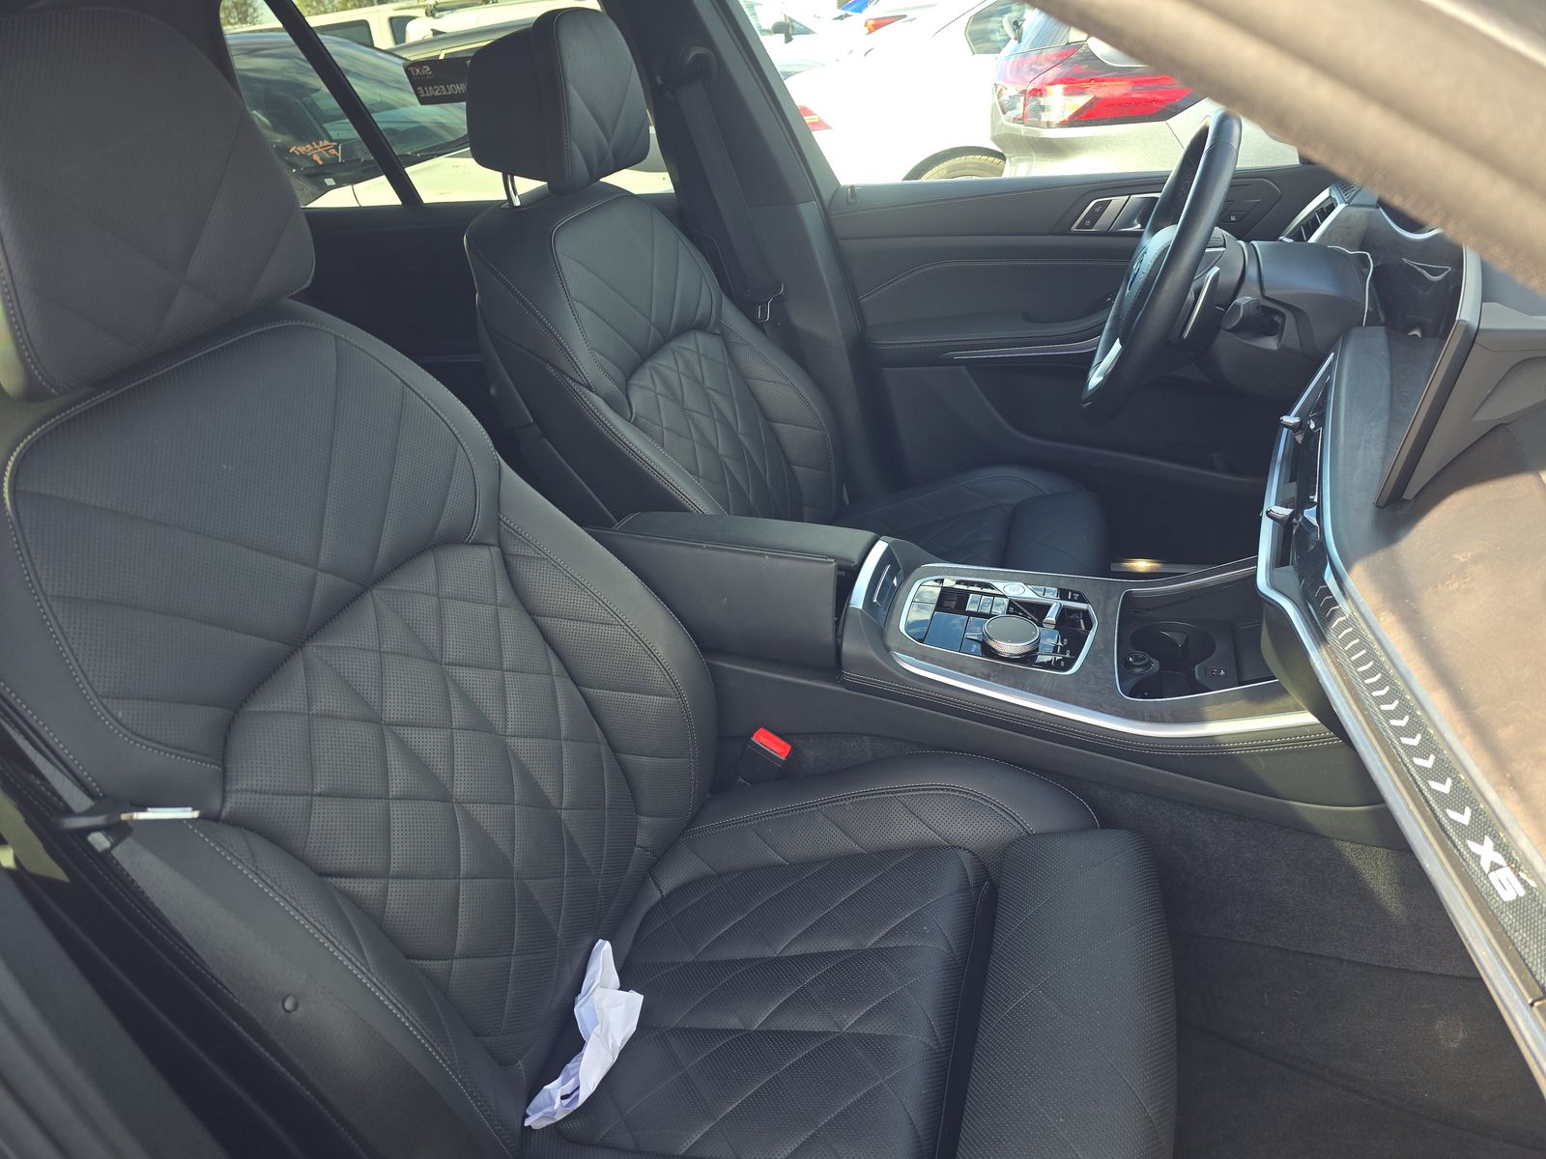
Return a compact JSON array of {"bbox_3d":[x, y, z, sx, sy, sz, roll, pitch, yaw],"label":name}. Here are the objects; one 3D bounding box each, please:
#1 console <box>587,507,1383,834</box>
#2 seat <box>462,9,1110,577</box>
[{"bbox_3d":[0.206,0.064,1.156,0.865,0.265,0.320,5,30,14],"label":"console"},{"bbox_3d":[0.071,-0.287,1.448,0.840,0.940,0.530,5,30,14],"label":"seat"}]

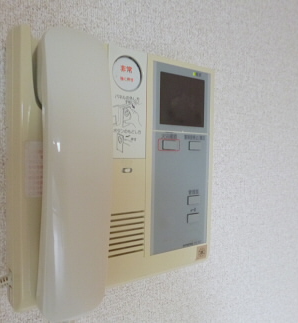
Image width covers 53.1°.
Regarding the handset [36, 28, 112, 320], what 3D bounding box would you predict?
[{"bbox_3d":[-0.060,0.008,0.236,0.051,0.211,0.046,0,2,-33],"label":"handset"}]

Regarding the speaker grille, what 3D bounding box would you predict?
[{"bbox_3d":[-0.021,0.067,0.276,0.037,0.040,0.004,0,2,-33],"label":"speaker grille"}]

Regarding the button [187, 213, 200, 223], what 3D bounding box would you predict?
[{"bbox_3d":[0.048,0.061,0.320,0.016,0.010,0.003,0,2,-33],"label":"button"}]

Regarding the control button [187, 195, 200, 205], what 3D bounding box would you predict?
[{"bbox_3d":[0.048,0.042,0.320,0.016,0.010,0.003,0,2,-33],"label":"control button"}]

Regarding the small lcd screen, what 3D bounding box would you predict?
[{"bbox_3d":[0.035,-0.062,0.308,0.059,0.051,0.005,0,2,-33],"label":"small lcd screen"}]

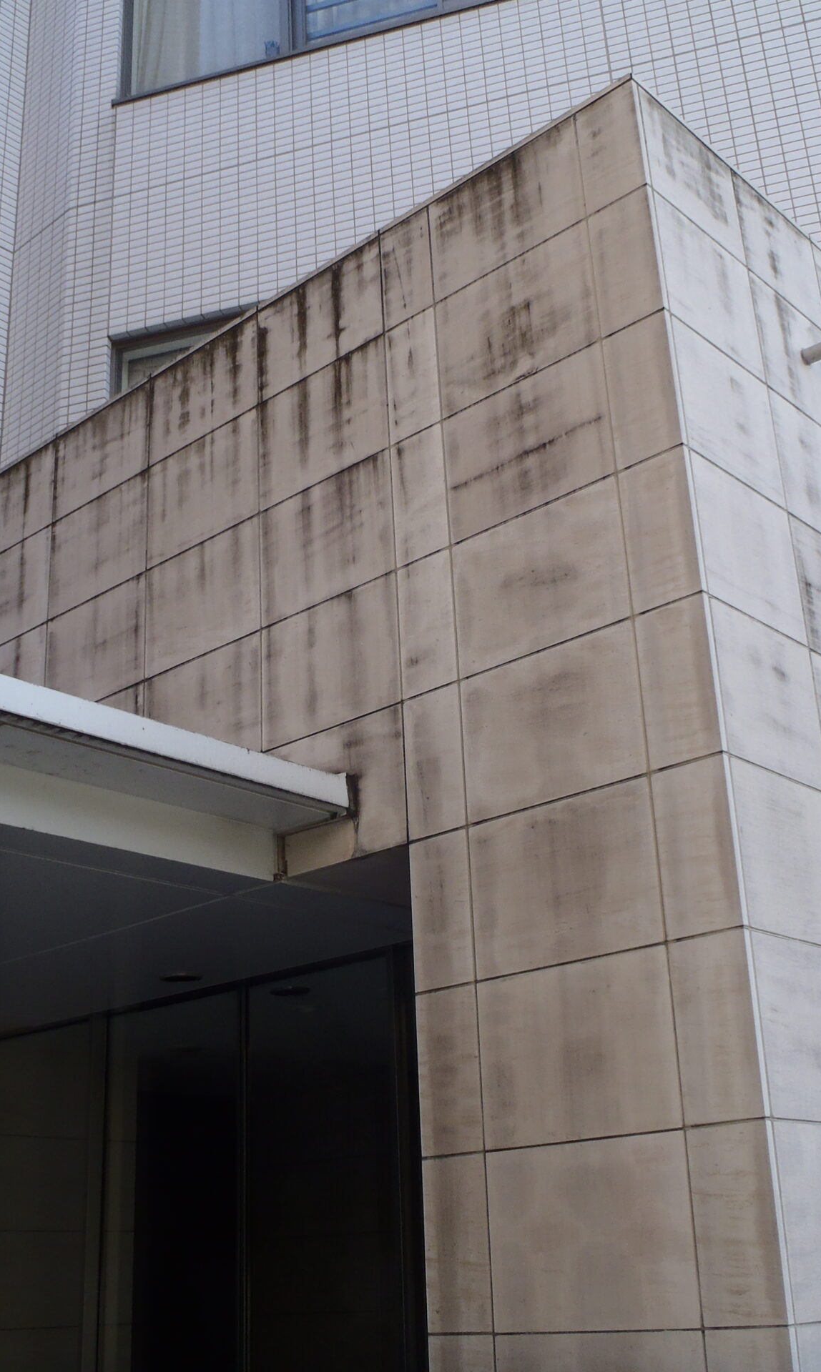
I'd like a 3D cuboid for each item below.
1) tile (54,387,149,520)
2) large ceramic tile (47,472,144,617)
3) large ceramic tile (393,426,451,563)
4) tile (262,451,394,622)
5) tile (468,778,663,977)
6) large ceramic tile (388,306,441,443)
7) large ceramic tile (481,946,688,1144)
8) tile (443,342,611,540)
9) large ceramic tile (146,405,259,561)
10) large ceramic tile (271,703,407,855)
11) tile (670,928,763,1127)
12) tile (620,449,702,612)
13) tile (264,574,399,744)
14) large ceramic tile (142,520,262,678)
[{"bbox_3d":[-1.174,-0.891,5.666,0.582,0.372,0.020,-20,-27,38],"label":"tile"},{"bbox_3d":[-1.157,-0.521,5.521,0.582,0.408,0.020,-20,-27,38],"label":"large ceramic tile"},{"bbox_3d":[0.033,-0.564,4.411,0.201,0.408,0.020,-20,-27,38],"label":"large ceramic tile"},{"bbox_3d":[-0.262,-0.456,4.652,0.574,0.408,0.020,-20,-27,38],"label":"tile"},{"bbox_3d":[0.384,0.489,3.691,0.567,0.404,0.030,-20,-27,38],"label":"tile"},{"bbox_3d":[0.019,-0.924,4.436,0.198,0.398,0.030,-20,-27,38],"label":"large ceramic tile"},{"bbox_3d":[0.398,0.876,3.552,0.570,0.410,0.025,-20,-27,38],"label":"large ceramic tile"},{"bbox_3d":[0.320,-0.655,4.049,0.558,0.399,0.022,-20,-27,38],"label":"tile"},{"bbox_3d":[-0.717,-0.681,5.156,0.589,0.409,0.025,-20,-27,38],"label":"large ceramic tile"},{"bbox_3d":[-0.216,0.310,4.234,0.563,0.398,0.030,-20,-27,38],"label":"large ceramic tile"},{"bbox_3d":[0.687,0.765,3.314,0.197,0.408,0.025,-20,-27,38],"label":"tile"},{"bbox_3d":[0.619,-0.382,3.667,0.198,0.399,0.022,-20,-27,38],"label":"tile"},{"bbox_3d":[-0.233,-0.066,4.380,0.563,0.398,0.030,-20,-27,38],"label":"tile"},{"bbox_3d":[-0.697,-0.292,5.003,0.586,0.415,0.025,-20,-27,38],"label":"large ceramic tile"}]

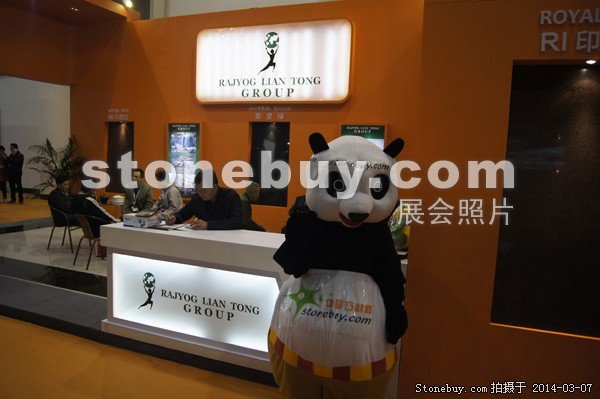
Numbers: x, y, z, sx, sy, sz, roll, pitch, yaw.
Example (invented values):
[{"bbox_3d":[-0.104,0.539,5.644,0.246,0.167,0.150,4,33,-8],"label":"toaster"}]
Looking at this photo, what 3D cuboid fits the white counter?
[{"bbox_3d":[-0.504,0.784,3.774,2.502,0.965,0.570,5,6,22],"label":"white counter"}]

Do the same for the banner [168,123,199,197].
[{"bbox_3d":[-2.406,-0.793,9.181,0.730,1.530,0.060,5,7,21],"label":"banner"}]

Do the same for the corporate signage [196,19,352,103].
[{"bbox_3d":[-0.554,-2.504,8.385,3.180,1.420,0.140,5,6,22],"label":"corporate signage"}]

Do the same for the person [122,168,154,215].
[{"bbox_3d":[-2.989,0.073,8.113,0.540,1.250,0.750,4,6,16],"label":"person"}]

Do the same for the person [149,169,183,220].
[{"bbox_3d":[-2.464,0.115,7.901,0.750,1.250,0.520,0,7,-22],"label":"person"}]

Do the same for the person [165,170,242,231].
[{"bbox_3d":[-0.878,0.480,4.243,0.630,1.460,0.620,6,7,33],"label":"person"}]

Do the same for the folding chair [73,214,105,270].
[{"bbox_3d":[-2.828,0.554,6.264,0.540,0.730,0.530,7,8,40],"label":"folding chair"}]

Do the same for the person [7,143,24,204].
[{"bbox_3d":[-8.173,-0.741,12.897,0.480,1.740,0.340,5,6,24],"label":"person"}]

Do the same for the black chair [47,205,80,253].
[{"bbox_3d":[-3.666,0.429,7.155,0.530,0.730,0.540,3,6,8],"label":"black chair"}]

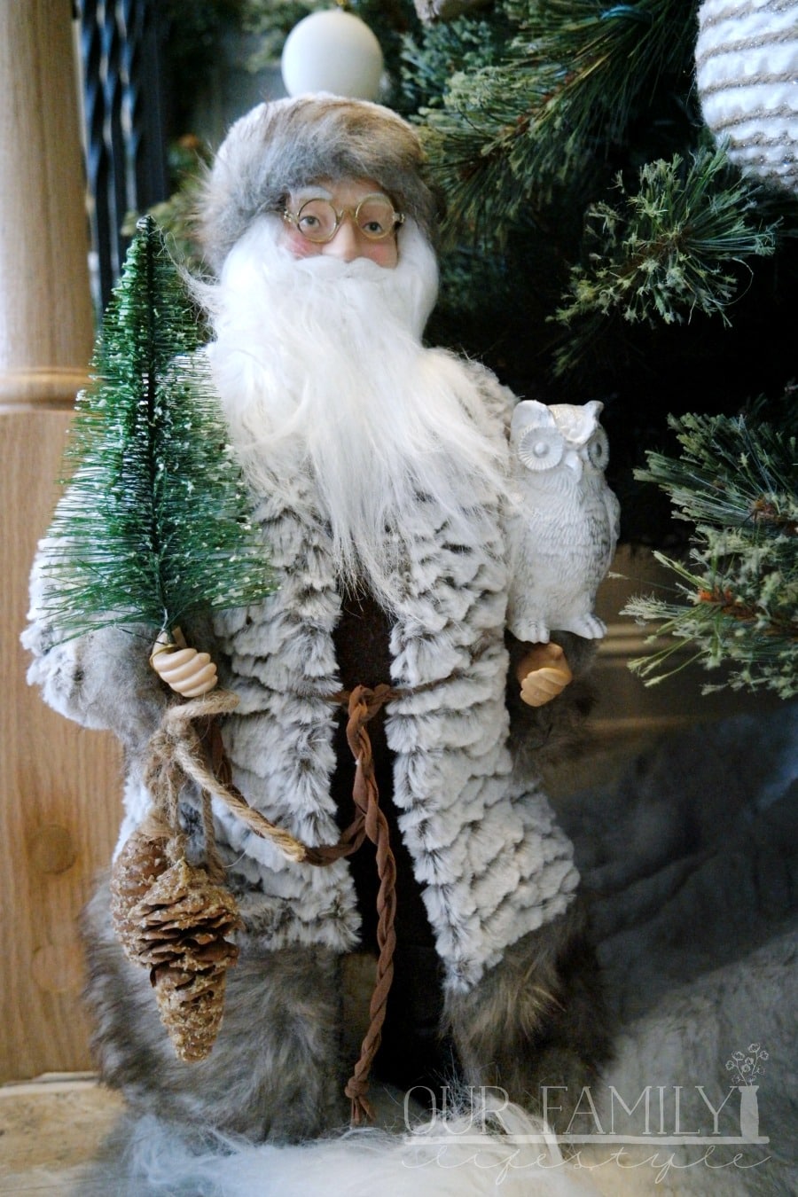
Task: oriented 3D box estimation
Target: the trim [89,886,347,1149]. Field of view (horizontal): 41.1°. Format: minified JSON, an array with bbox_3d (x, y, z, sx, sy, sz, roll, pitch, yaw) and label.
[{"bbox_3d":[-0.095,0.199,0.547,0.137,0.096,0.104,0,12,-2],"label":"trim"}]

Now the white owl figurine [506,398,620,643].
[{"bbox_3d":[0.074,-0.035,0.484,0.049,0.109,0.049,-4,13,-20],"label":"white owl figurine"}]

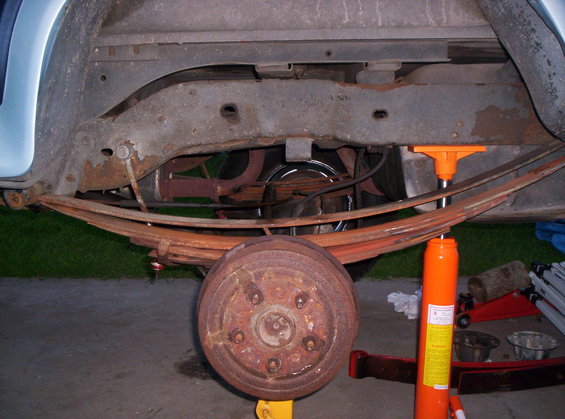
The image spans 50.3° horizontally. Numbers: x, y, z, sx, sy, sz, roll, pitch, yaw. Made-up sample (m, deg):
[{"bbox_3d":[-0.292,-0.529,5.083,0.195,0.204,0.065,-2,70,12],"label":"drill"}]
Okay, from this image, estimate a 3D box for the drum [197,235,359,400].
[{"bbox_3d":[-0.010,0.219,1.165,0.318,0.318,0.112,1,8,3],"label":"drum"}]

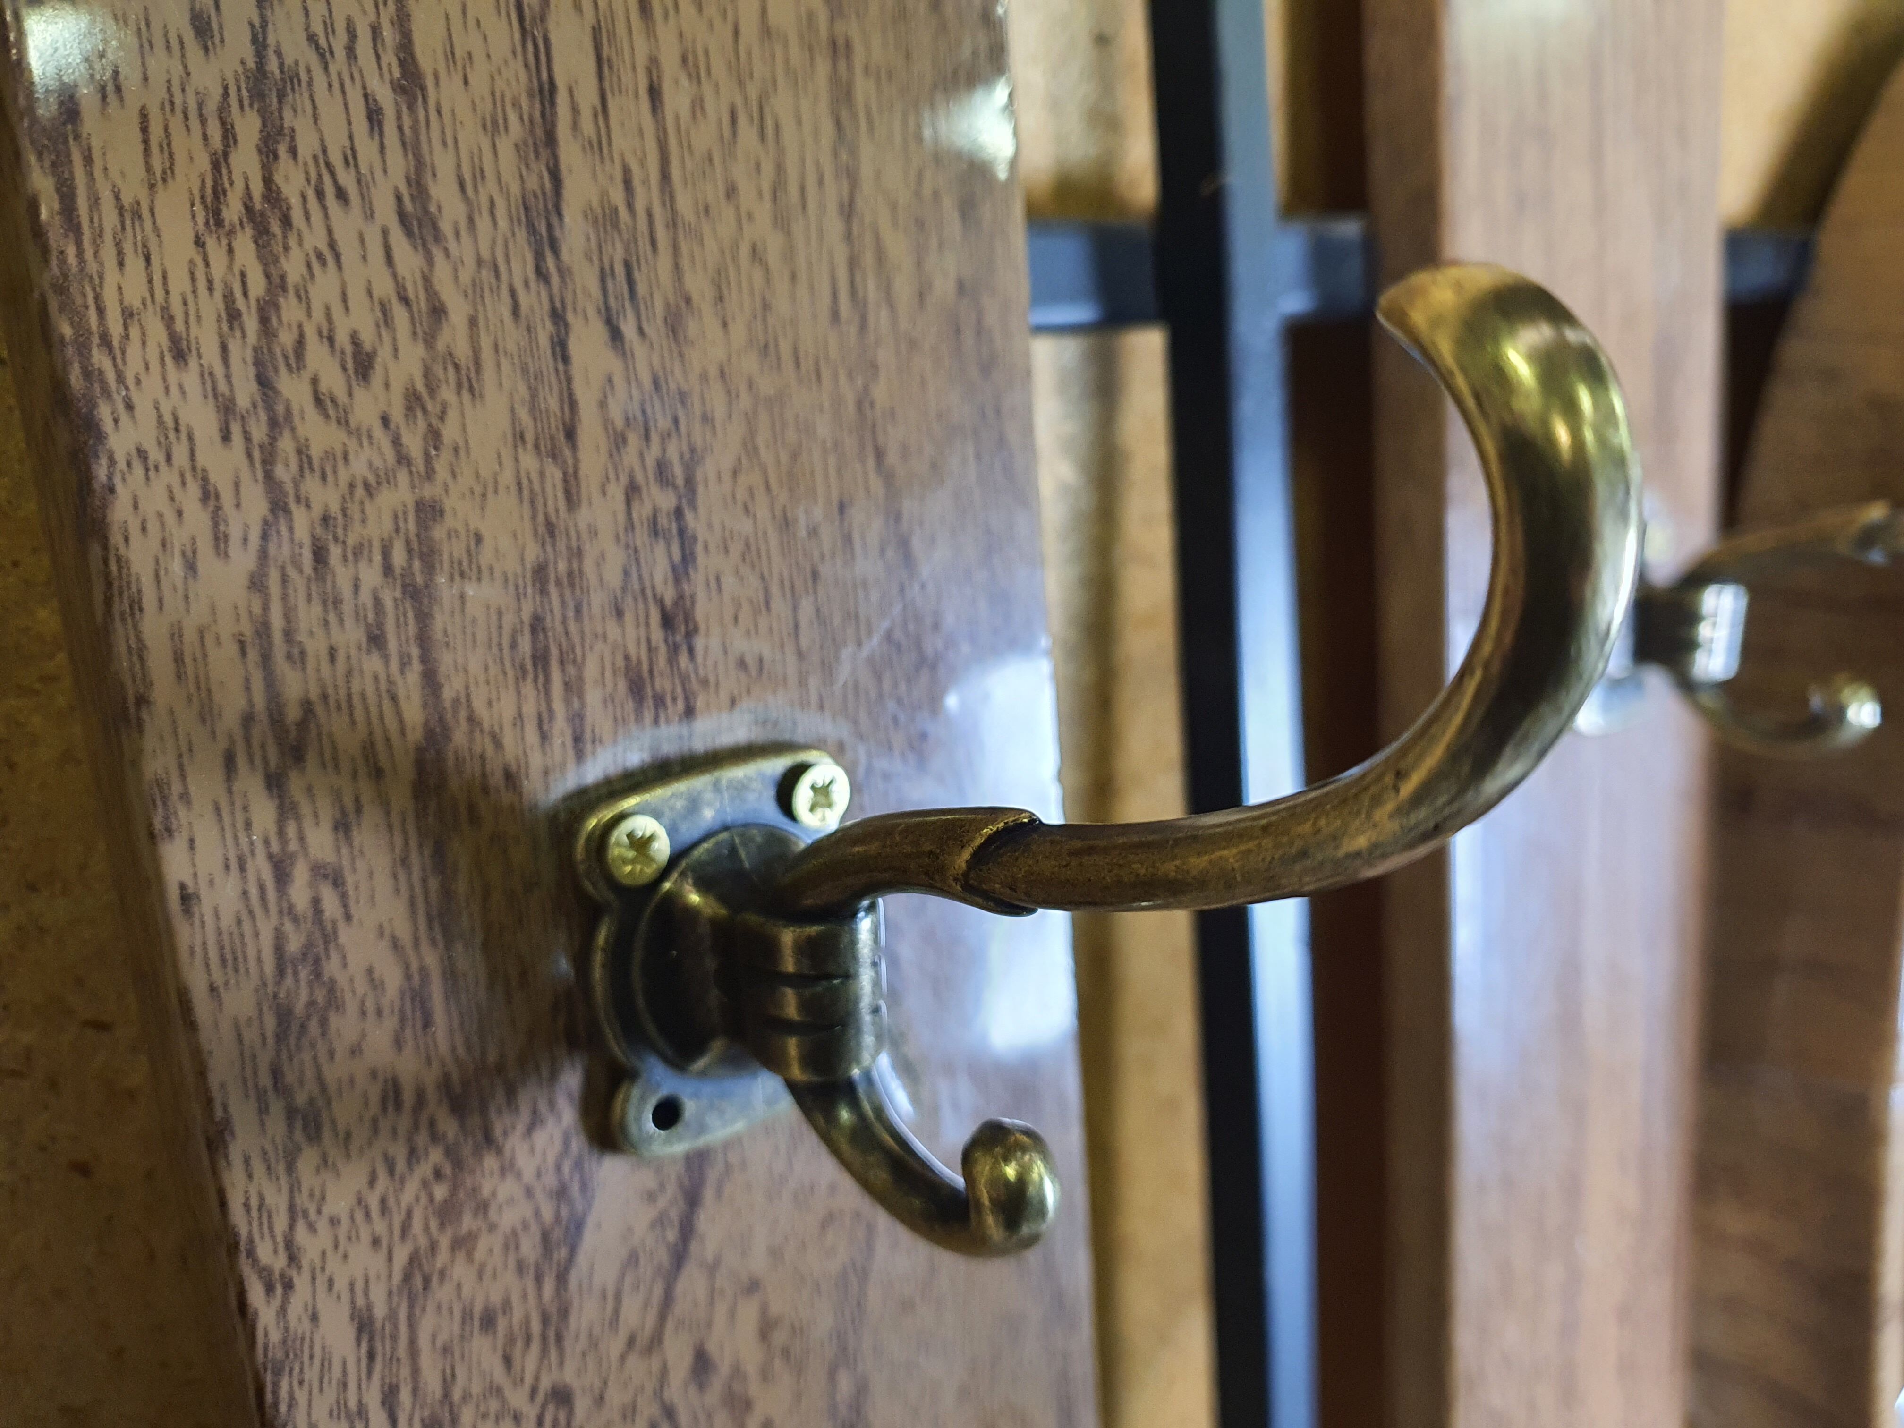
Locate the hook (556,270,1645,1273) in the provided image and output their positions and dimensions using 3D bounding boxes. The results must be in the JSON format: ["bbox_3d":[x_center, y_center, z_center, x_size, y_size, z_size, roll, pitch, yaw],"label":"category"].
[{"bbox_3d":[0.005,0.011,0.122,0.035,0.084,0.101,-14,14,-40],"label":"hook"}]

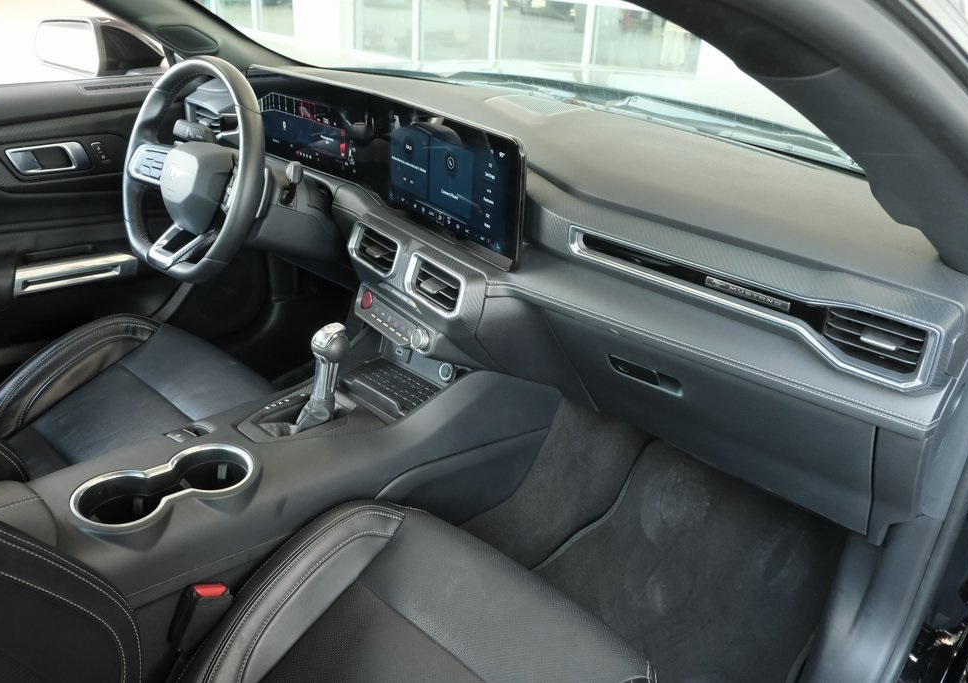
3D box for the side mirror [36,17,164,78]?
[{"bbox_3d":[-0.778,-0.592,1.551,0.150,0.135,0.250,-15,30,-34],"label":"side mirror"}]

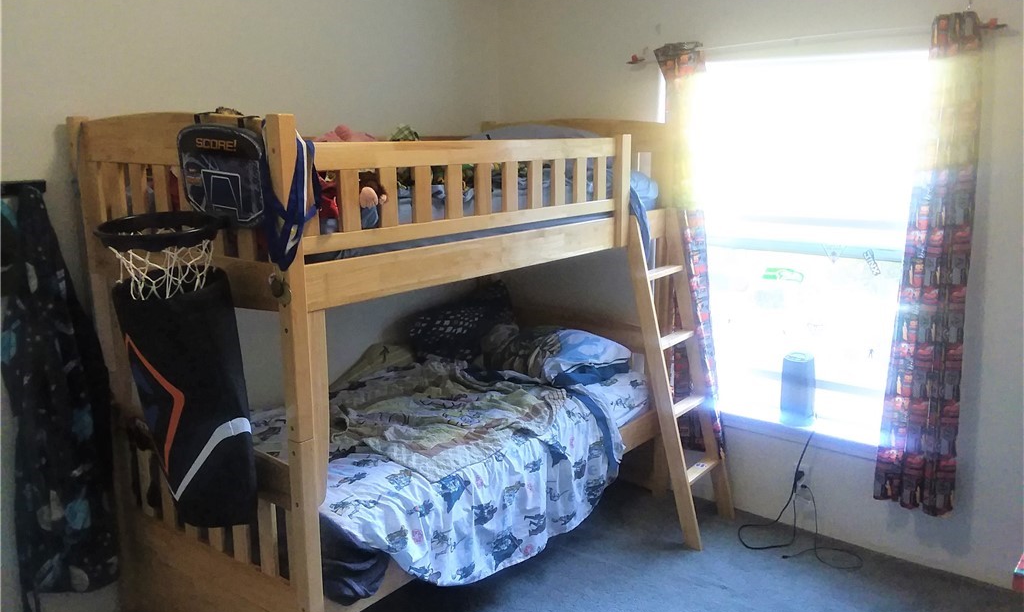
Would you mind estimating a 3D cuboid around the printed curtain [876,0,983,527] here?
[{"bbox_3d":[1.563,-0.114,2.909,0.271,1.815,0.134,9,15,36],"label":"printed curtain"}]

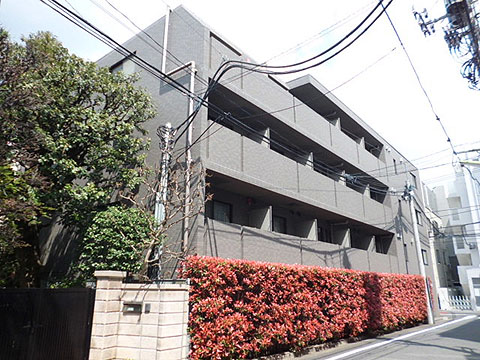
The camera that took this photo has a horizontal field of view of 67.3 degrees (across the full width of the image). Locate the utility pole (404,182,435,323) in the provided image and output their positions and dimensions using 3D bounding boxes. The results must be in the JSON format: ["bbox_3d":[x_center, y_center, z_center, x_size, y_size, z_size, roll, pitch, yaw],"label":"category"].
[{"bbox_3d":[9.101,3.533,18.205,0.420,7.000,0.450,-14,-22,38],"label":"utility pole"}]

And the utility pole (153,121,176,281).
[{"bbox_3d":[-1.645,1.177,7.630,0.350,5.250,0.380,-14,-22,38],"label":"utility pole"}]

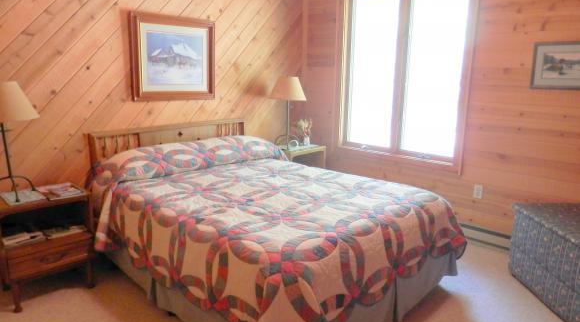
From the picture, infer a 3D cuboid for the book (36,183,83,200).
[{"bbox_3d":[-1.464,0.191,2.680,0.291,0.024,0.207,11,16,42],"label":"book"}]

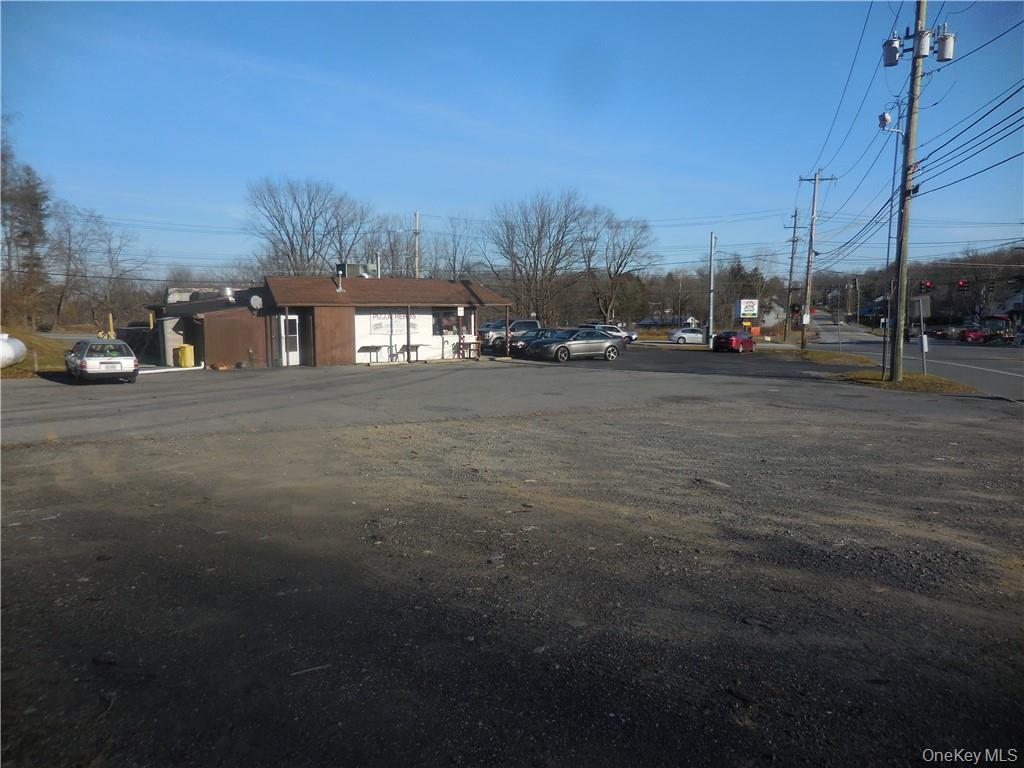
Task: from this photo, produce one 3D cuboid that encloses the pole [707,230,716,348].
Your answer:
[{"bbox_3d":[14.798,-6.927,54.674,0.450,8.600,0.450,-1,4,0],"label":"pole"}]

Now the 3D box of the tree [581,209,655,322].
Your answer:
[{"bbox_3d":[11.766,-12.623,84.447,8.600,14.600,8.400,0,4,8],"label":"tree"}]

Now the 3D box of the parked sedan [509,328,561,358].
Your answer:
[{"bbox_3d":[2.130,-2.122,39.255,4.750,1.480,1.840,-3,5,-31],"label":"parked sedan"}]

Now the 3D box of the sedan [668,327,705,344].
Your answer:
[{"bbox_3d":[16.631,-4.452,67.945,4.600,1.460,1.800,-1,4,0],"label":"sedan"}]

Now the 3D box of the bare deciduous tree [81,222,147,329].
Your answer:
[{"bbox_3d":[-34.488,-9.114,63.479,5.200,9.400,5.000,-2,5,-28],"label":"bare deciduous tree"}]

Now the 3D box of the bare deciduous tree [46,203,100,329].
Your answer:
[{"bbox_3d":[-37.959,-9.877,63.595,4.400,10.700,4.400,-4,5,-31],"label":"bare deciduous tree"}]

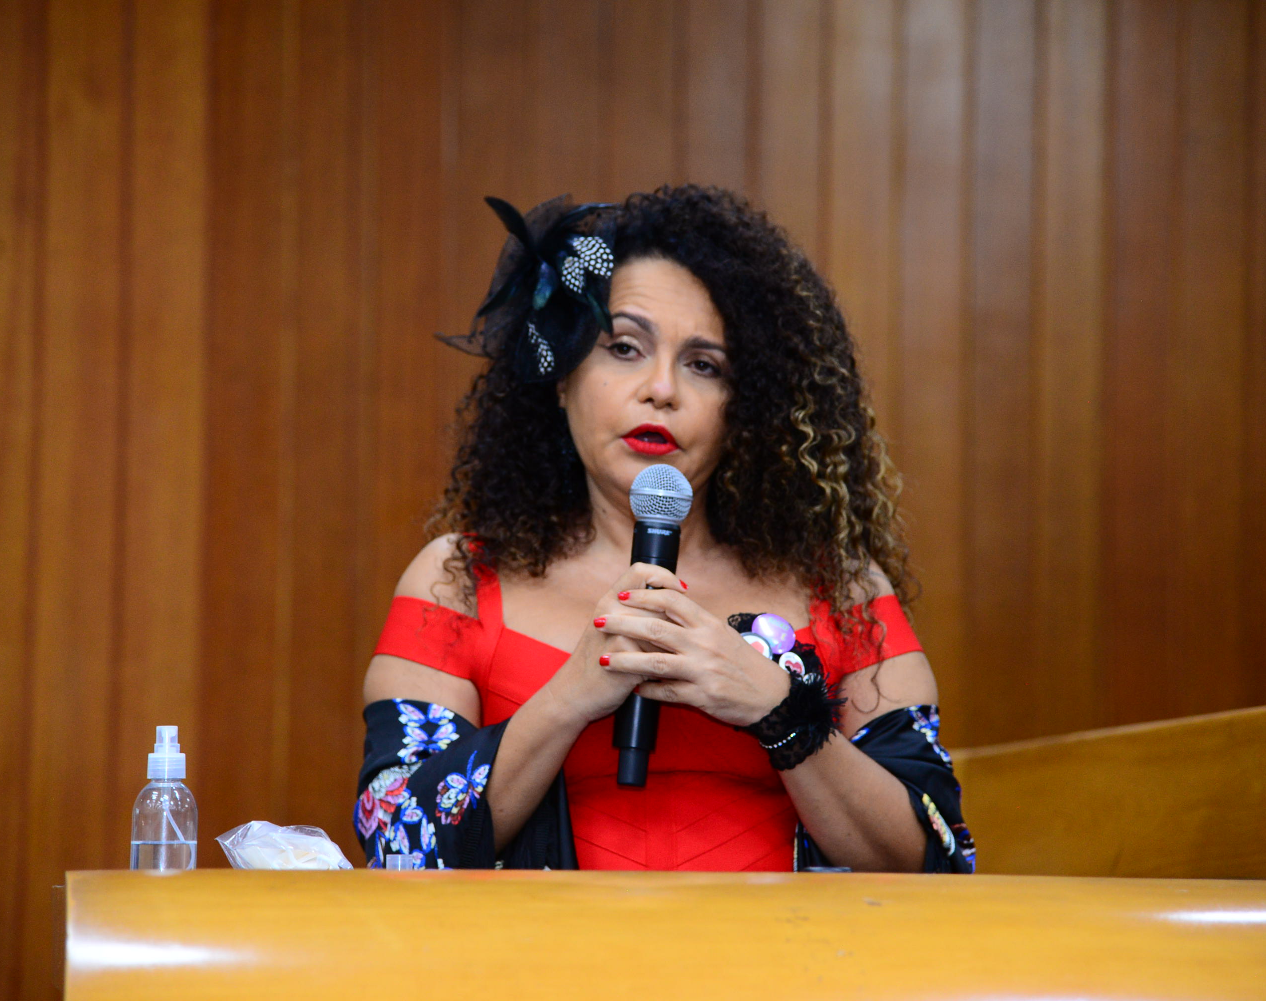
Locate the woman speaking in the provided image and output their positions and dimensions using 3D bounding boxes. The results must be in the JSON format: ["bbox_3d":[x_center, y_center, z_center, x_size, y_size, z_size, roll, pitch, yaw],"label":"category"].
[{"bbox_3d":[0.013,0.569,4.053,0.510,1.650,0.430,1,-1,3],"label":"woman speaking"}]

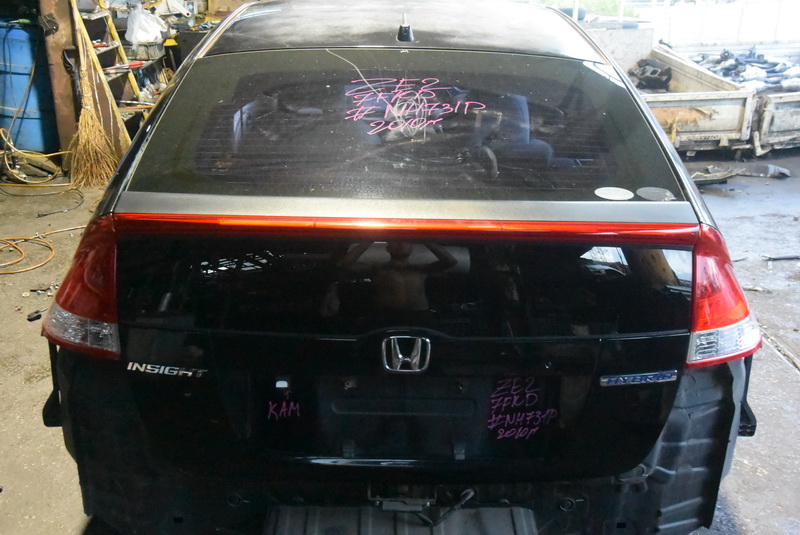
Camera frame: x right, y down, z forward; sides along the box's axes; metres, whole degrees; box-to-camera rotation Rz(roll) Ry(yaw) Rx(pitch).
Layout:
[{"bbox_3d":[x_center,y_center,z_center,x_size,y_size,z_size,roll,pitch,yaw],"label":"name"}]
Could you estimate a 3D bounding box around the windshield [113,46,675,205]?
[{"bbox_3d":[0.019,-0.344,1.853,1.141,0.055,0.722,1,39,0],"label":"windshield"}]

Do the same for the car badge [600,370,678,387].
[{"bbox_3d":[0.459,0.210,1.530,0.160,0.024,0.011,-2,13,-12],"label":"car badge"}]

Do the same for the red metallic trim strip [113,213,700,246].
[{"bbox_3d":[0.013,-0.069,1.541,1.165,0.062,0.100,1,17,0],"label":"red metallic trim strip"}]

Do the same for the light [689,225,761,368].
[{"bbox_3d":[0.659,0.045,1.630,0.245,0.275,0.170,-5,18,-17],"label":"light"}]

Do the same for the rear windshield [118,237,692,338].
[{"bbox_3d":[0.009,0.037,1.535,1.135,0.195,0.091,1,2,0],"label":"rear windshield"}]

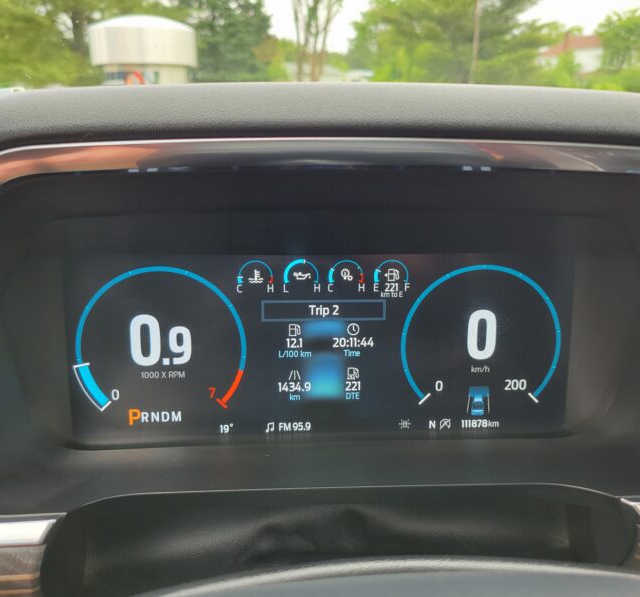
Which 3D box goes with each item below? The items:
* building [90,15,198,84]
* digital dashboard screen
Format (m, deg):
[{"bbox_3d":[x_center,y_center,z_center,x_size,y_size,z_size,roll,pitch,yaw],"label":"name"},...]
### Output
[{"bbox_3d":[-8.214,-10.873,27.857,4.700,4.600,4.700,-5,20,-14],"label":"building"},{"bbox_3d":[0.003,0.027,0.354,0.290,0.110,0.020,0,9,-3],"label":"digital dashboard screen"}]

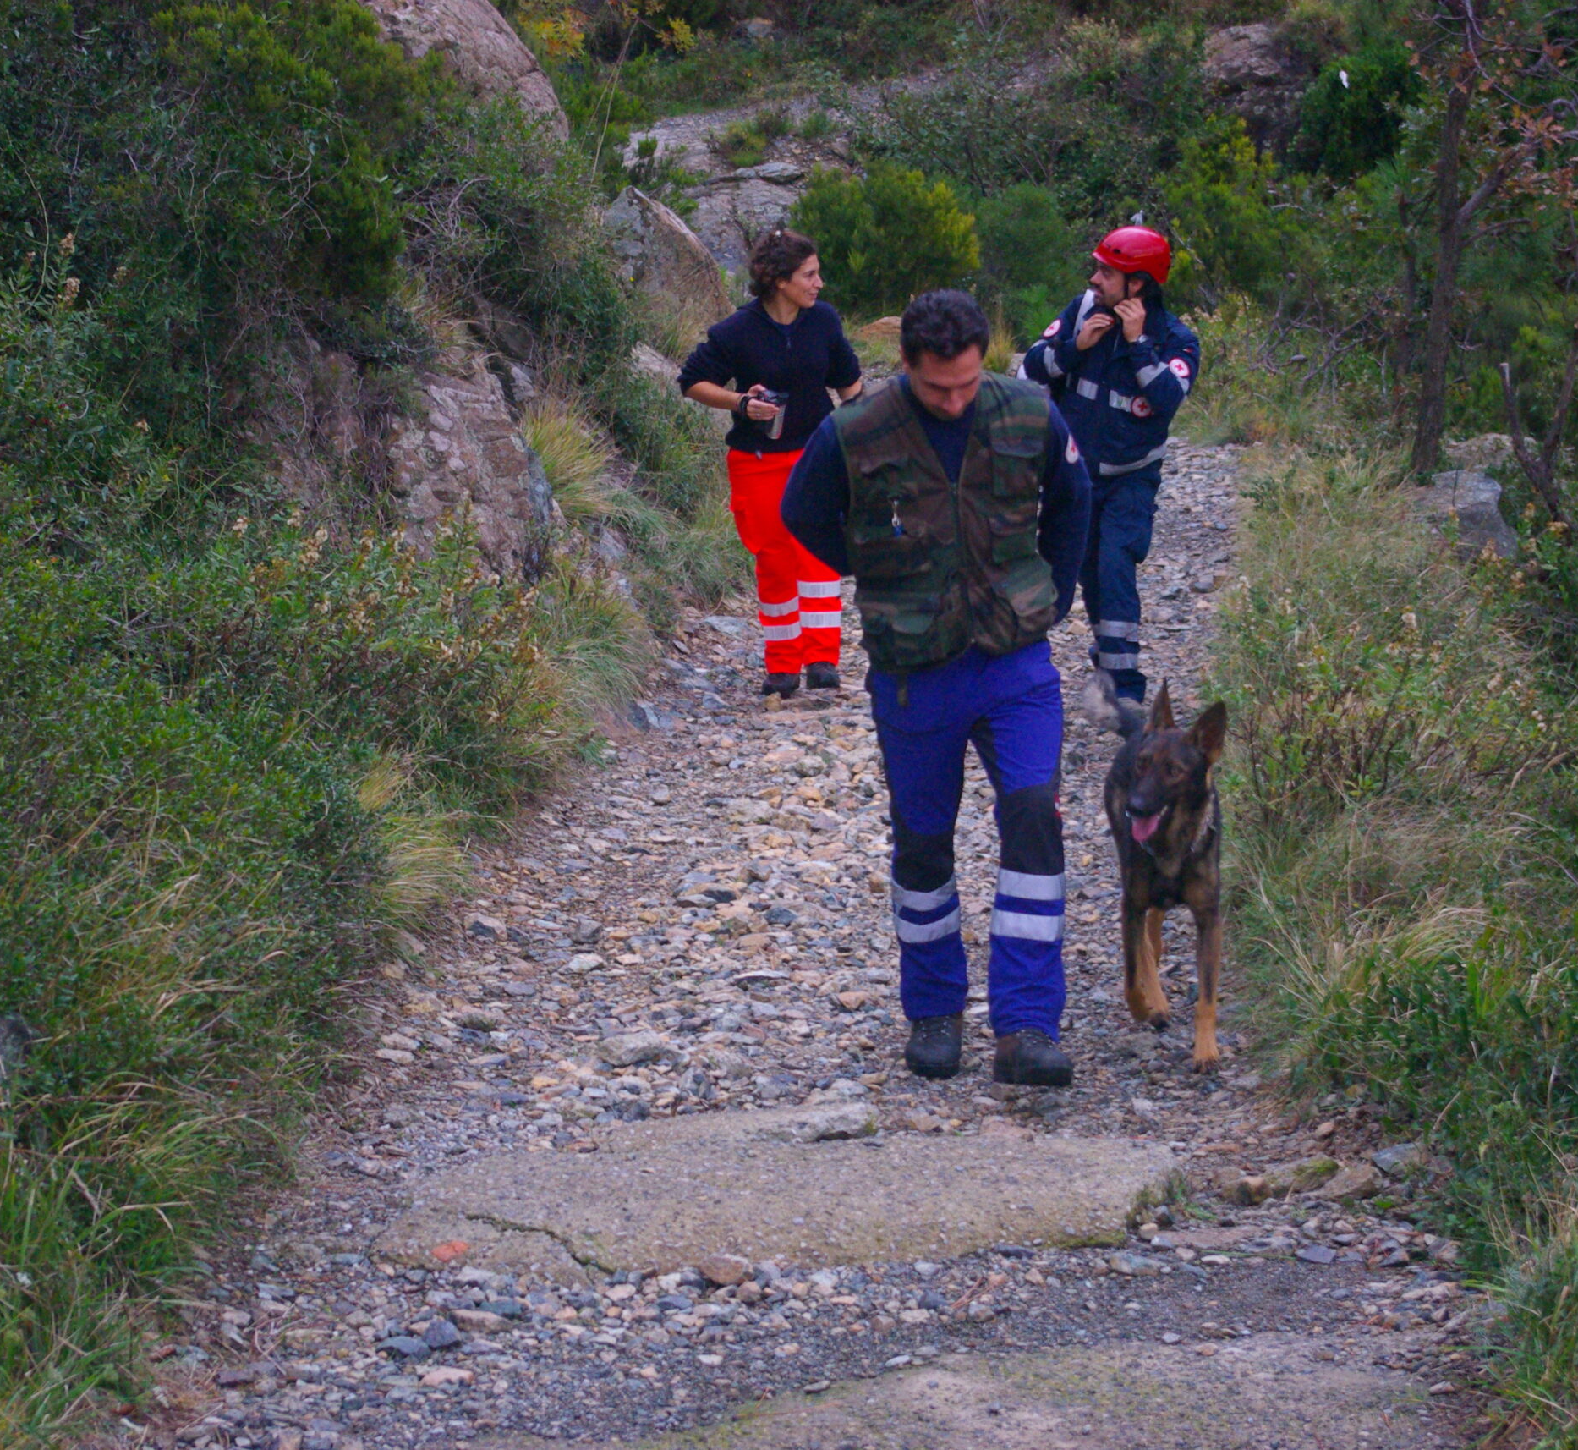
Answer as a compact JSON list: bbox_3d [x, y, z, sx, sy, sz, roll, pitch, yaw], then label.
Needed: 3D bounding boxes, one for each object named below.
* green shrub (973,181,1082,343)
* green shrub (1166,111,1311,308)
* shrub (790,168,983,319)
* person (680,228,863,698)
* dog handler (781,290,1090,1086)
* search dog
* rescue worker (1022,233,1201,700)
[{"bbox_3d":[1.600,-3.098,33.000,0.800,1.050,0.800,0,0,0],"label":"green shrub"},{"bbox_3d":[2.922,-3.311,32.000,1.000,1.250,1.000,0,0,0],"label":"green shrub"},{"bbox_3d":[0.619,-3.146,32.000,1.230,1.020,1.100,0,0,0],"label":"shrub"},{"bbox_3d":[-0.064,-0.940,17.700,0.650,1.680,0.450,0,0,-9],"label":"person"},{"bbox_3d":[0.324,-0.081,10.800,0.670,1.730,0.500,0,0,-5],"label":"dog handler"},{"bbox_3d":[0.845,0.330,11.300,0.320,0.860,1.100,0,0,-7],"label":"search dog"},{"bbox_3d":[1.162,-0.923,17.900,0.640,1.770,0.500,0,0,22],"label":"rescue worker"}]

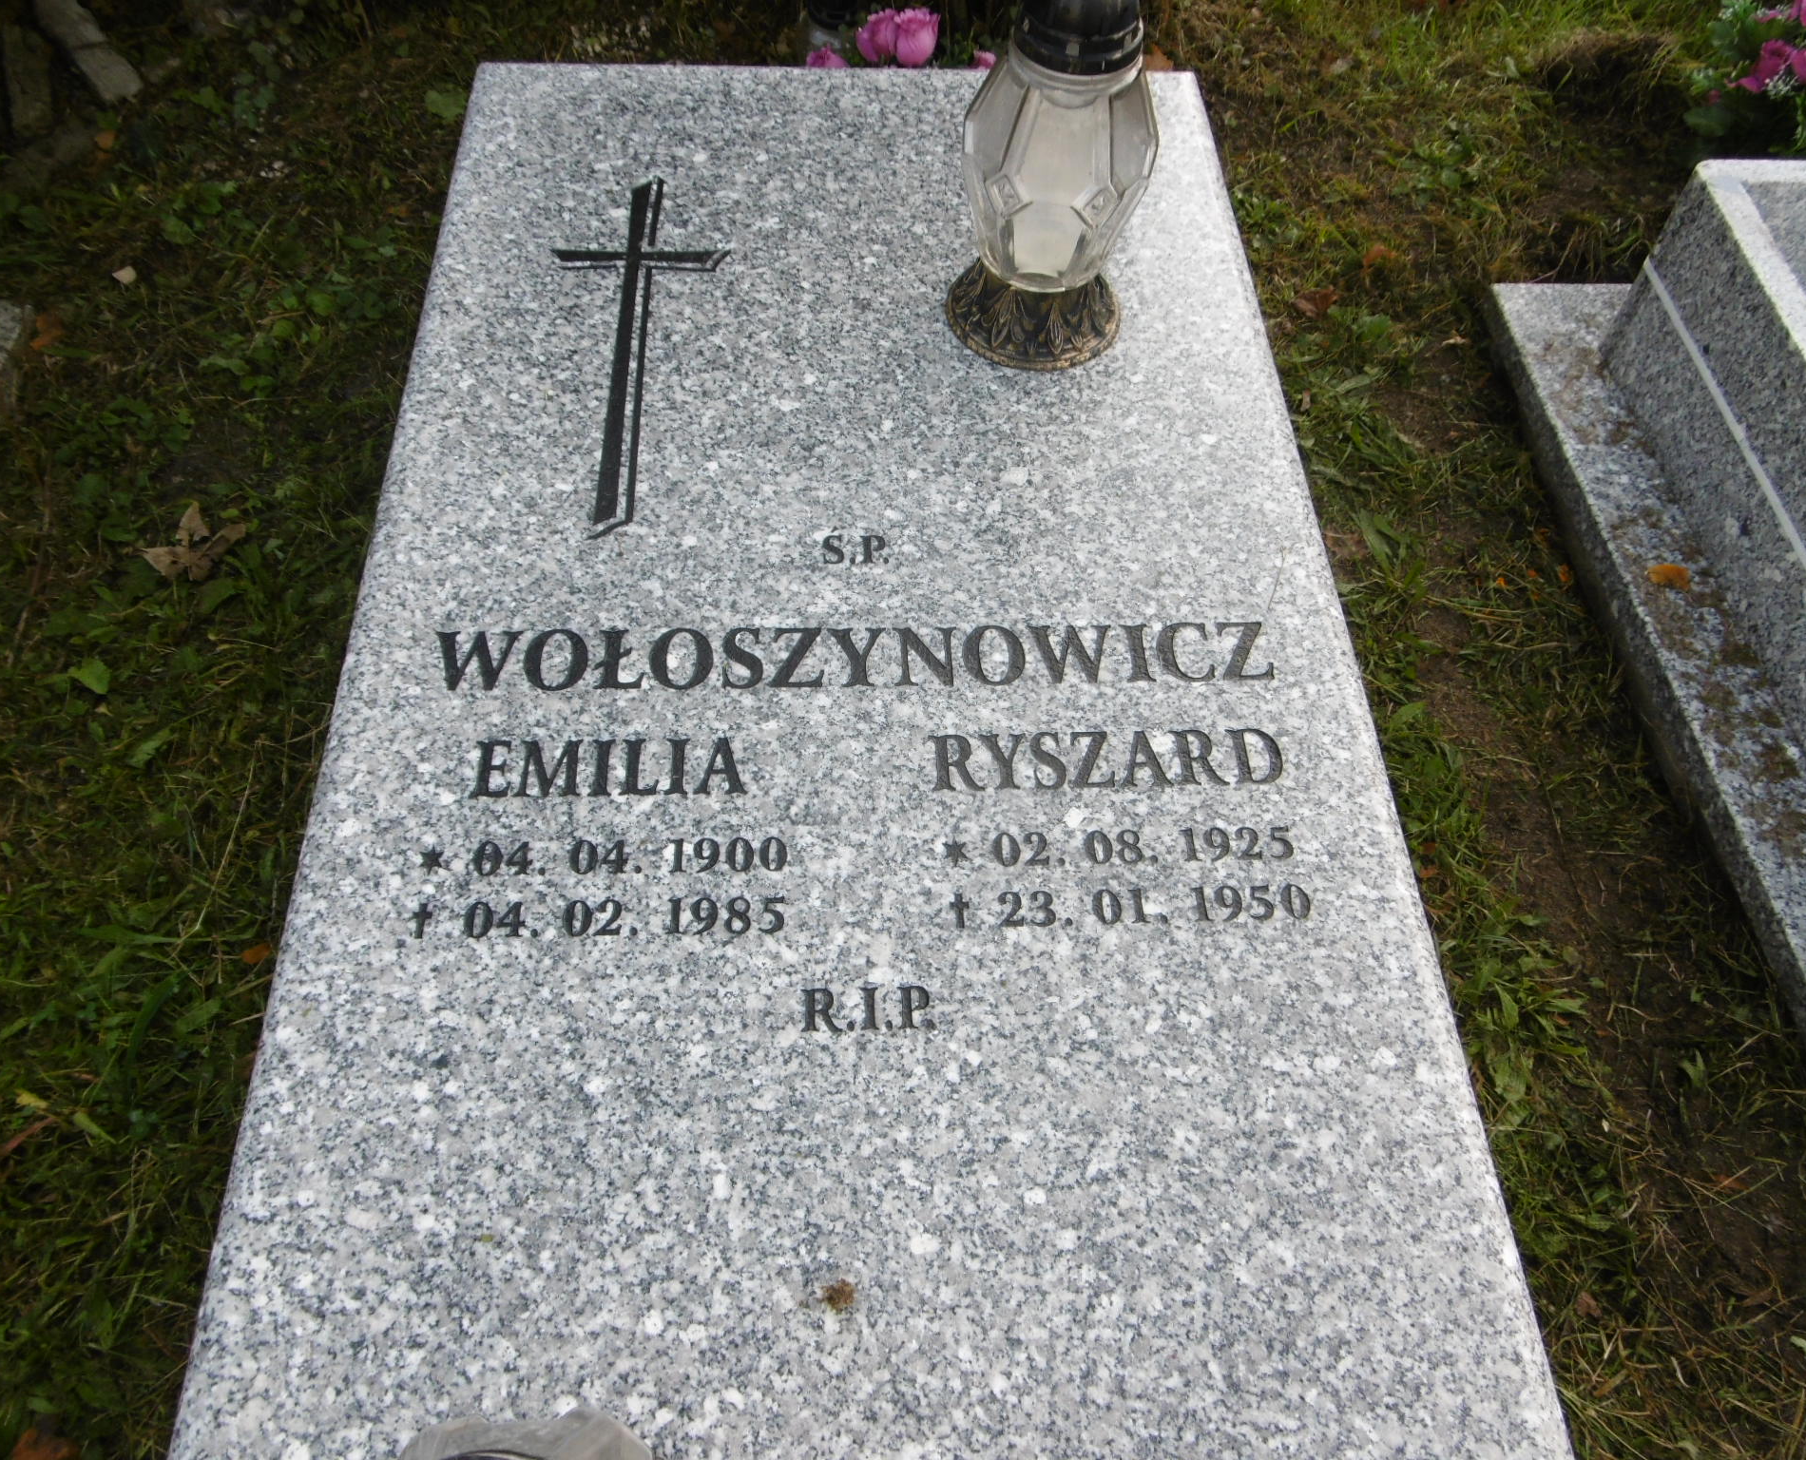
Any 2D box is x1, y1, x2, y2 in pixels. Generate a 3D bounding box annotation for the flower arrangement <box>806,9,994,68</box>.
[{"bbox_3d":[-0.003,-0.815,1.695,0.260,0.190,0.200,-1,57,-3],"label":"flower arrangement"}]

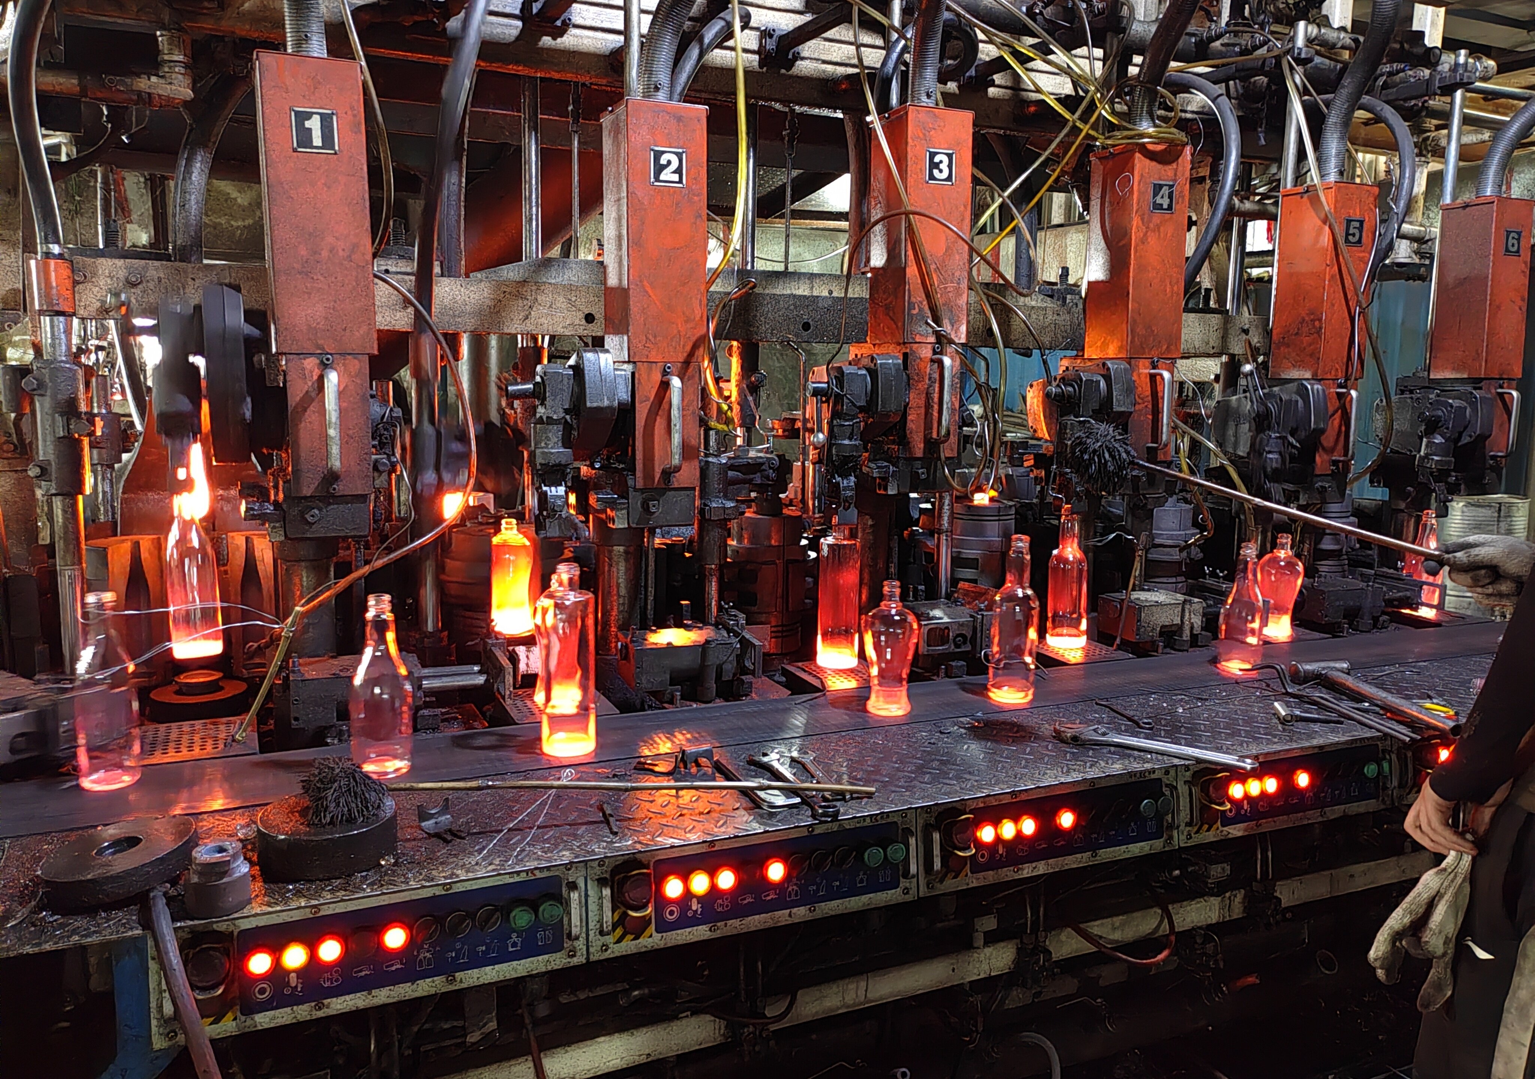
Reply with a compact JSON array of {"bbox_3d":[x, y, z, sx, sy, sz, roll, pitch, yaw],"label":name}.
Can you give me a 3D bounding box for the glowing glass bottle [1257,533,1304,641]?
[{"bbox_3d":[1.100,0.099,2.574,0.090,0.222,0.090,-3,9,-25],"label":"glowing glass bottle"}]

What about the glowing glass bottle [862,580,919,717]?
[{"bbox_3d":[0.198,0.174,1.943,0.090,0.217,0.090,1,8,0],"label":"glowing glass bottle"}]

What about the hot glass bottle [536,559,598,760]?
[{"bbox_3d":[-0.317,0.189,1.911,0.083,0.299,0.083,-3,9,-25],"label":"hot glass bottle"}]

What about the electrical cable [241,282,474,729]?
[{"bbox_3d":[-0.672,-0.055,1.961,0.384,0.758,0.200,-3,9,-25],"label":"electrical cable"}]

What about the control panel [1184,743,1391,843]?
[{"bbox_3d":[0.874,0.413,1.993,0.483,0.133,0.070,-3,3,-25],"label":"control panel"}]

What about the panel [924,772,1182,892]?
[{"bbox_3d":[0.435,0.434,1.792,0.483,0.133,0.070,-3,3,-25],"label":"panel"}]

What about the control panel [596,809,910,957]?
[{"bbox_3d":[-0.004,0.455,1.591,0.483,0.133,0.070,-3,3,-25],"label":"control panel"}]

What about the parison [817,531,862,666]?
[{"bbox_3d":[0.148,0.110,2.441,0.085,0.294,0.085,1,8,0],"label":"parison"}]

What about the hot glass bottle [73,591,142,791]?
[{"bbox_3d":[-0.849,0.193,1.536,0.080,0.246,0.080,-3,9,-25],"label":"hot glass bottle"}]

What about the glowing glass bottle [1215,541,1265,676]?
[{"bbox_3d":[1.006,0.141,2.522,0.088,0.268,0.088,-3,9,-25],"label":"glowing glass bottle"}]

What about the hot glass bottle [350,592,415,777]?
[{"bbox_3d":[-0.519,0.194,1.609,0.081,0.239,0.081,-3,9,-25],"label":"hot glass bottle"}]

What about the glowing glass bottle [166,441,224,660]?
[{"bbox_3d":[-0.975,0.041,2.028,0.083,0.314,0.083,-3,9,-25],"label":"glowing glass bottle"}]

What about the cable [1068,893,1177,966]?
[{"bbox_3d":[0.555,0.612,1.870,0.200,0.110,0.050,-3,9,-25],"label":"cable"}]

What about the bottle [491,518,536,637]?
[{"bbox_3d":[-0.469,0.068,2.208,0.077,0.212,0.077,-3,9,-25],"label":"bottle"}]

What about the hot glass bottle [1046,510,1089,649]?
[{"bbox_3d":[0.615,0.079,2.444,0.079,0.279,0.079,1,8,0],"label":"hot glass bottle"}]

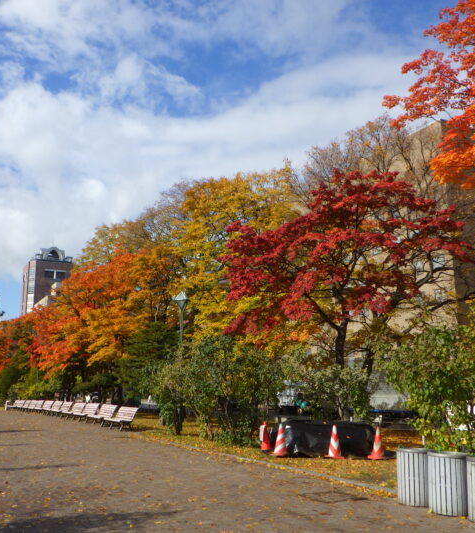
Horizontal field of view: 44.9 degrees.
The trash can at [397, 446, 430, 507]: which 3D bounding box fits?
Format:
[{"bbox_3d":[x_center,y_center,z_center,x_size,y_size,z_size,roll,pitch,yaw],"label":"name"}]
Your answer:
[{"bbox_3d":[2.459,2.865,7.855,0.490,0.710,0.490,0,-12,0],"label":"trash can"}]

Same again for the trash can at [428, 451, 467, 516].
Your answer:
[{"bbox_3d":[2.600,2.681,7.141,0.520,0.690,0.520,-4,-12,18],"label":"trash can"}]

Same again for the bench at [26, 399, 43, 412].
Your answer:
[{"bbox_3d":[-12.681,8.643,36.033,0.750,0.770,1.950,6,-13,-28],"label":"bench"}]

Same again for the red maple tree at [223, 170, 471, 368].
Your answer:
[{"bbox_3d":[3.140,0.983,17.840,7.300,8.300,6.900,-2,-12,9],"label":"red maple tree"}]

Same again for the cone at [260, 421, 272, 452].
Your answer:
[{"bbox_3d":[0.702,4.048,13.715,0.360,0.700,0.360,6,-13,-28],"label":"cone"}]

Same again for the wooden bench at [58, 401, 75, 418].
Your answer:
[{"bbox_3d":[-8.950,7.223,29.286,0.750,0.770,1.950,6,-13,-28],"label":"wooden bench"}]

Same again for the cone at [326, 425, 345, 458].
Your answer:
[{"bbox_3d":[2.119,3.814,12.542,0.380,0.700,0.380,0,-12,0],"label":"cone"}]

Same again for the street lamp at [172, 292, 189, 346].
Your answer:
[{"bbox_3d":[-2.010,3.379,20.751,0.480,5.018,0.480,6,-14,-28],"label":"street lamp"}]

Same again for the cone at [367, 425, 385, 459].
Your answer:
[{"bbox_3d":[3.074,3.912,12.813,0.380,0.700,0.380,0,-12,0],"label":"cone"}]

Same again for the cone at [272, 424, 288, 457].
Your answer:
[{"bbox_3d":[0.928,3.848,12.786,0.380,0.700,0.380,0,-12,0],"label":"cone"}]

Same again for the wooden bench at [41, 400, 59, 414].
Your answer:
[{"bbox_3d":[-10.816,7.933,32.660,0.750,0.770,1.950,6,-13,-28],"label":"wooden bench"}]

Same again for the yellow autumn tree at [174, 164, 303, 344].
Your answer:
[{"bbox_3d":[0.047,1.218,27.346,7.000,12.053,7.000,0,-12,0],"label":"yellow autumn tree"}]

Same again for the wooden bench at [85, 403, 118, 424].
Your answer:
[{"bbox_3d":[-5.750,6.356,24.525,0.700,0.820,2.050,6,-14,-28],"label":"wooden bench"}]

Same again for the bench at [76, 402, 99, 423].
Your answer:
[{"bbox_3d":[-6.711,6.371,25.238,0.750,0.770,1.950,6,-13,-28],"label":"bench"}]

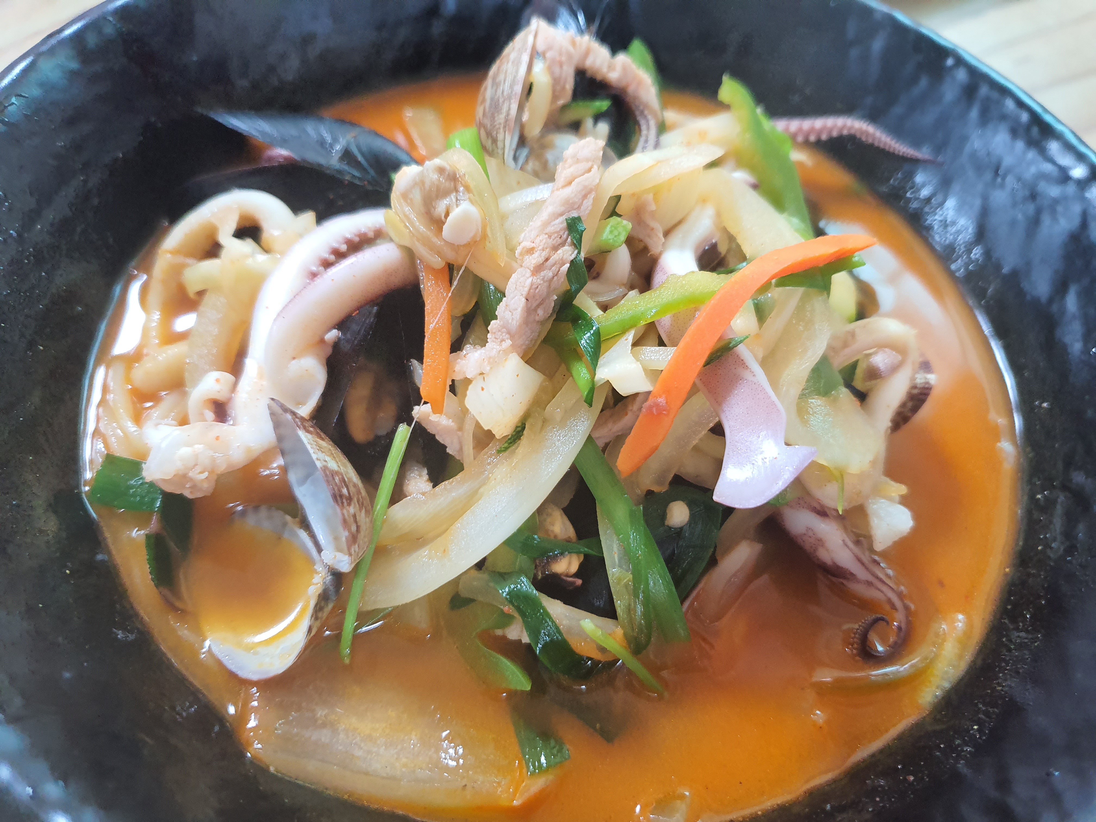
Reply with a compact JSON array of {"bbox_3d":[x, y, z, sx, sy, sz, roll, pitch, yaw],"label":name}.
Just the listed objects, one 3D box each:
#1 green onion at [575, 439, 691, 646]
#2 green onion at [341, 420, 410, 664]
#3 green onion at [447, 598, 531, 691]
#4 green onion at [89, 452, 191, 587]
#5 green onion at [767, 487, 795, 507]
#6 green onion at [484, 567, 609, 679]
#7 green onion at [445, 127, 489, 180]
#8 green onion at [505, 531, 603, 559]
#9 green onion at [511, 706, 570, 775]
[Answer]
[{"bbox_3d":[0.015,0.023,0.143,0.011,0.008,0.041,-28,102,-21],"label":"green onion"},{"bbox_3d":[-0.030,0.023,0.142,0.003,0.003,0.042,14,88,5],"label":"green onion"},{"bbox_3d":[-0.010,0.040,0.142,0.011,0.007,0.018,-39,80,-25],"label":"green onion"},{"bbox_3d":[-0.075,0.020,0.153,0.023,0.007,0.014,39,62,14],"label":"green onion"},{"bbox_3d":[0.043,0.016,0.151,0.009,0.005,0.007,18,57,7],"label":"green onion"},{"bbox_3d":[0.000,0.037,0.142,0.027,0.007,0.009,43,61,-6],"label":"green onion"},{"bbox_3d":[-0.018,-0.058,0.186,0.009,0.008,0.015,-20,61,-17],"label":"green onion"},{"bbox_3d":[0.001,0.023,0.141,0.017,0.005,0.006,4,57,-2],"label":"green onion"},{"bbox_3d":[-0.001,0.055,0.137,0.010,0.004,0.013,-16,51,-15],"label":"green onion"}]

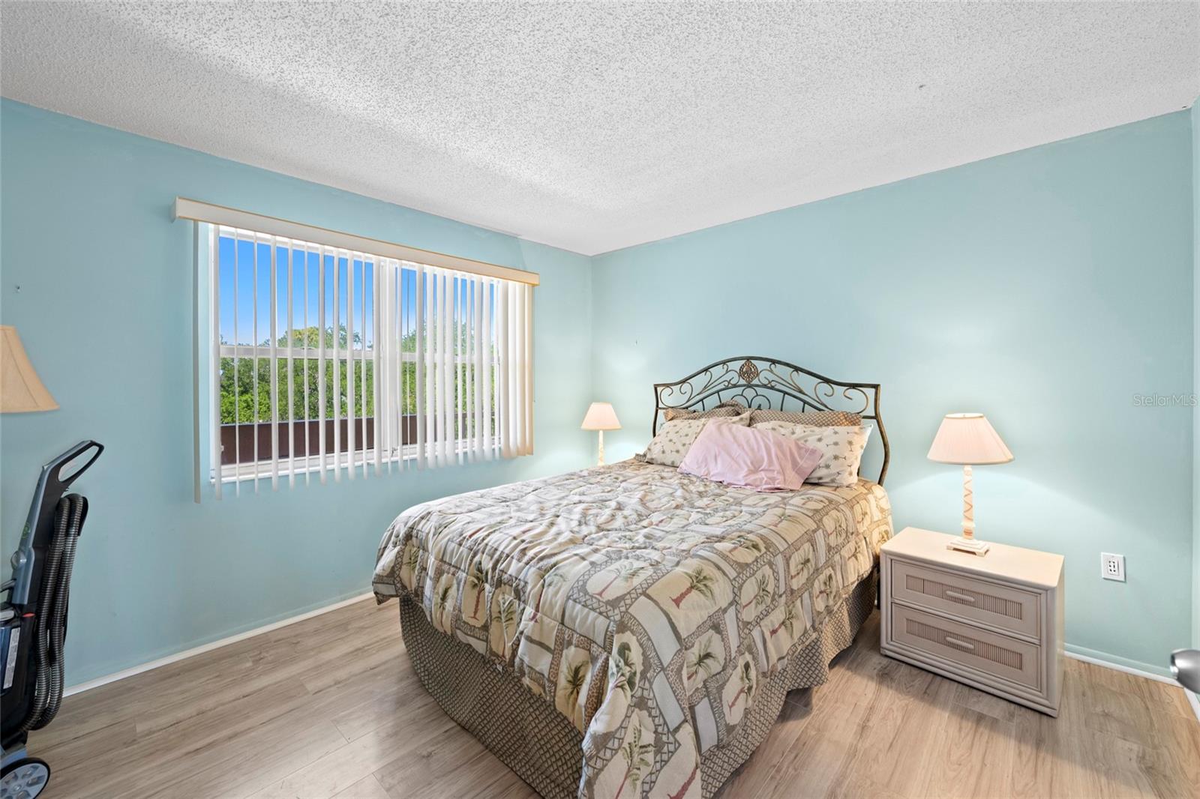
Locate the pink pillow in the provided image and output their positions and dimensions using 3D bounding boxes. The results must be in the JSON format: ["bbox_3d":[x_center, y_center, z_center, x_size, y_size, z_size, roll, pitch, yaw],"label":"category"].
[{"bbox_3d":[0.863,0.319,2.789,0.720,0.390,0.170,10,-19,41],"label":"pink pillow"}]

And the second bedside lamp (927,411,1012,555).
[{"bbox_3d":[1.737,0.383,2.200,0.325,0.635,0.325,2,3,42],"label":"second bedside lamp"}]

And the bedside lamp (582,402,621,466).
[{"bbox_3d":[0.009,0.321,3.762,0.325,0.635,0.325,0,2,0],"label":"bedside lamp"}]

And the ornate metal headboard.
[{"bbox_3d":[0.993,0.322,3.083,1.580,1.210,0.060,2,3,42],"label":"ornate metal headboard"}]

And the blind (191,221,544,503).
[{"bbox_3d":[-1.187,-0.194,2.849,0.090,1.287,1.959,2,3,44],"label":"blind"}]

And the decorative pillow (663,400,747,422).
[{"bbox_3d":[0.686,0.252,3.203,0.660,0.420,0.160,2,-10,42],"label":"decorative pillow"}]

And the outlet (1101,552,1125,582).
[{"bbox_3d":[2.261,0.740,2.054,0.072,0.118,0.010,2,3,42],"label":"outlet"}]

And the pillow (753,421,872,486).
[{"bbox_3d":[1.166,0.288,2.691,0.660,0.390,0.170,2,-14,42],"label":"pillow"}]

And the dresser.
[{"bbox_3d":[1.713,0.956,2.172,0.600,0.515,0.470,2,3,43],"label":"dresser"}]

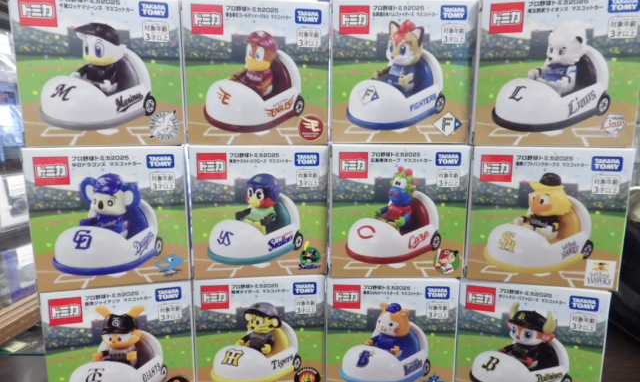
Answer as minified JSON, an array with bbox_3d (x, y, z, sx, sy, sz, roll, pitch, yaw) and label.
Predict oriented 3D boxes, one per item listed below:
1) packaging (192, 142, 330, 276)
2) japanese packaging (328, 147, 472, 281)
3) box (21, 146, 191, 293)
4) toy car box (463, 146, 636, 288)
[{"bbox_3d":[-0.037,0.010,0.265,0.081,0.081,0.043,-1,9,-7],"label":"packaging"},{"bbox_3d":[0.047,0.011,0.264,0.081,0.081,0.043,0,9,0],"label":"japanese packaging"},{"bbox_3d":[-0.122,0.012,0.250,0.081,0.081,0.043,-2,9,-14],"label":"box"},{"bbox_3d":[0.134,0.013,0.253,0.081,0.081,0.043,2,9,14],"label":"toy car box"}]

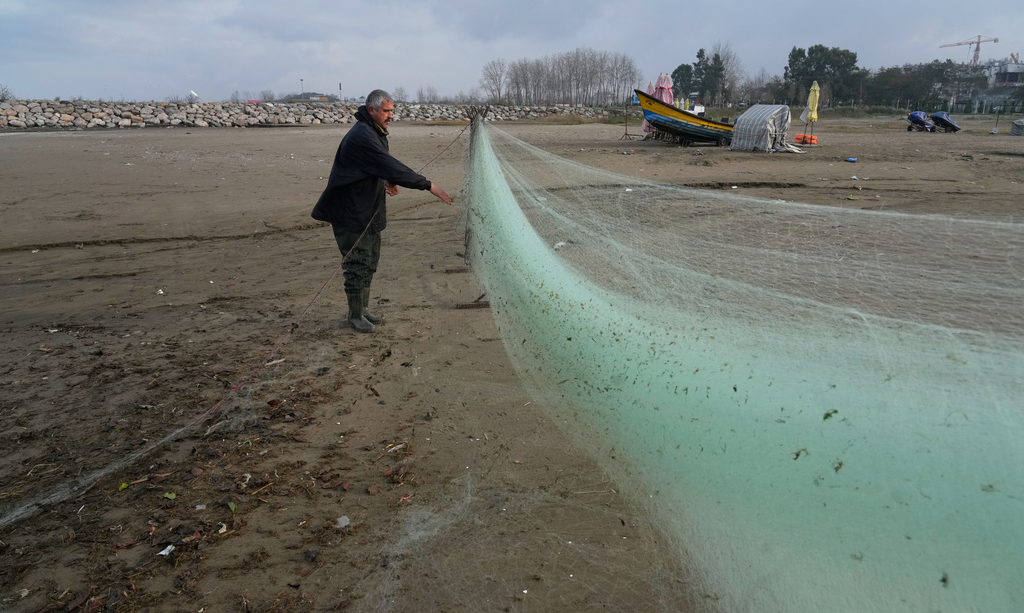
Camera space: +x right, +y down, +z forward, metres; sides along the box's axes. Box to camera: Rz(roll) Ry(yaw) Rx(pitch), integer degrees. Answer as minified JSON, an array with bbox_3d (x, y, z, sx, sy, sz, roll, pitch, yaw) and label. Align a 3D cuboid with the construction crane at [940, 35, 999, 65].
[{"bbox_3d":[197.649,-101.870,299.992,4.000,30.900,40.000,-4,17,-13],"label":"construction crane"}]

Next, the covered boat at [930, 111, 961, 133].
[{"bbox_3d":[29.196,-12.414,45.858,2.600,1.150,1.100,8,12,-25],"label":"covered boat"}]

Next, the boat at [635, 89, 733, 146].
[{"bbox_3d":[8.179,-8.350,30.273,5.400,2.300,1.800,2,16,7],"label":"boat"}]

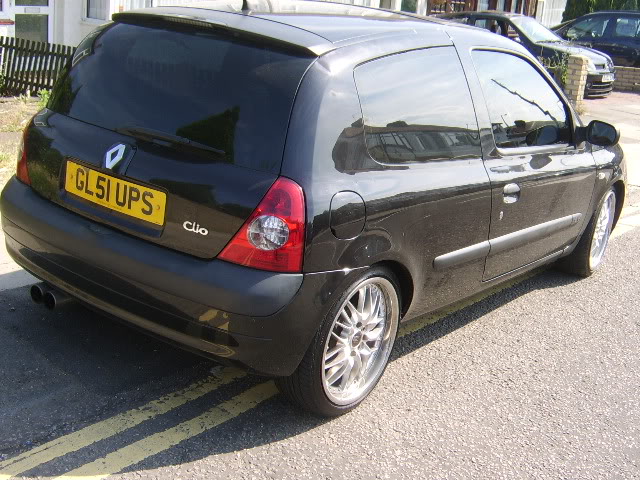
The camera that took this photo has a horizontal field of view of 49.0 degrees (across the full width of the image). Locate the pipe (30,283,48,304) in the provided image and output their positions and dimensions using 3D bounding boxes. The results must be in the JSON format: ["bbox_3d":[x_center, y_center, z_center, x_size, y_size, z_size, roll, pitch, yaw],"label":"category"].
[{"bbox_3d":[-1.016,0.191,2.674,0.080,0.080,0.160,18,20,35],"label":"pipe"}]

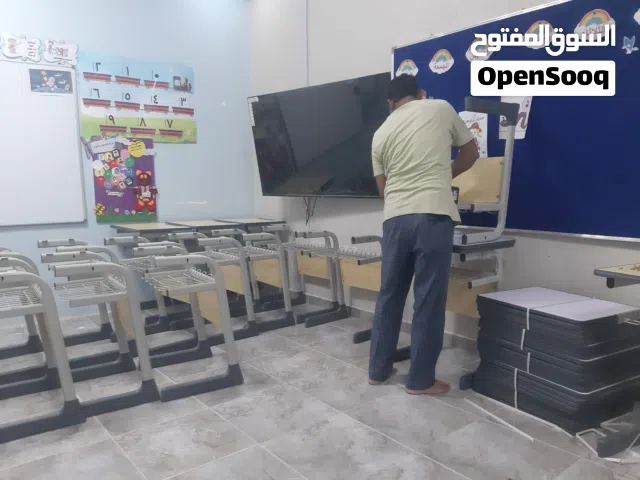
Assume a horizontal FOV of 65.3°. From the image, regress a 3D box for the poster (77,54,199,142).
[{"bbox_3d":[-1.562,-1.230,4.395,1.000,0.680,0.020,-5,8,-38],"label":"poster"}]

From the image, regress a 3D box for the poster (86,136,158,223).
[{"bbox_3d":[-1.691,-0.530,4.360,0.560,0.750,0.020,-5,8,-38],"label":"poster"}]

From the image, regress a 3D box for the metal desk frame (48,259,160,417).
[{"bbox_3d":[-1.150,0.449,2.553,0.450,0.730,0.580,-5,8,-38],"label":"metal desk frame"}]

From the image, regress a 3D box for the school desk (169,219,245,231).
[{"bbox_3d":[-1.022,0.233,4.464,0.480,0.750,0.680,-5,8,-38],"label":"school desk"}]

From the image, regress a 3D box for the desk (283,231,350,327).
[{"bbox_3d":[-0.152,0.267,4.160,0.450,0.730,0.600,-5,8,-38],"label":"desk"}]

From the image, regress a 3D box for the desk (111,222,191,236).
[{"bbox_3d":[-1.392,0.268,4.170,0.480,0.750,0.680,-5,8,-38],"label":"desk"}]

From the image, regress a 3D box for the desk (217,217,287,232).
[{"bbox_3d":[-0.652,0.197,4.758,0.480,0.750,0.680,-5,8,-38],"label":"desk"}]

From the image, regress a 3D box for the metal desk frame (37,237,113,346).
[{"bbox_3d":[-1.521,0.382,3.219,0.450,0.730,0.580,-5,8,-38],"label":"metal desk frame"}]

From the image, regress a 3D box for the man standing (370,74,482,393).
[{"bbox_3d":[0.528,-0.031,2.663,0.550,1.640,0.450,2,7,22],"label":"man standing"}]

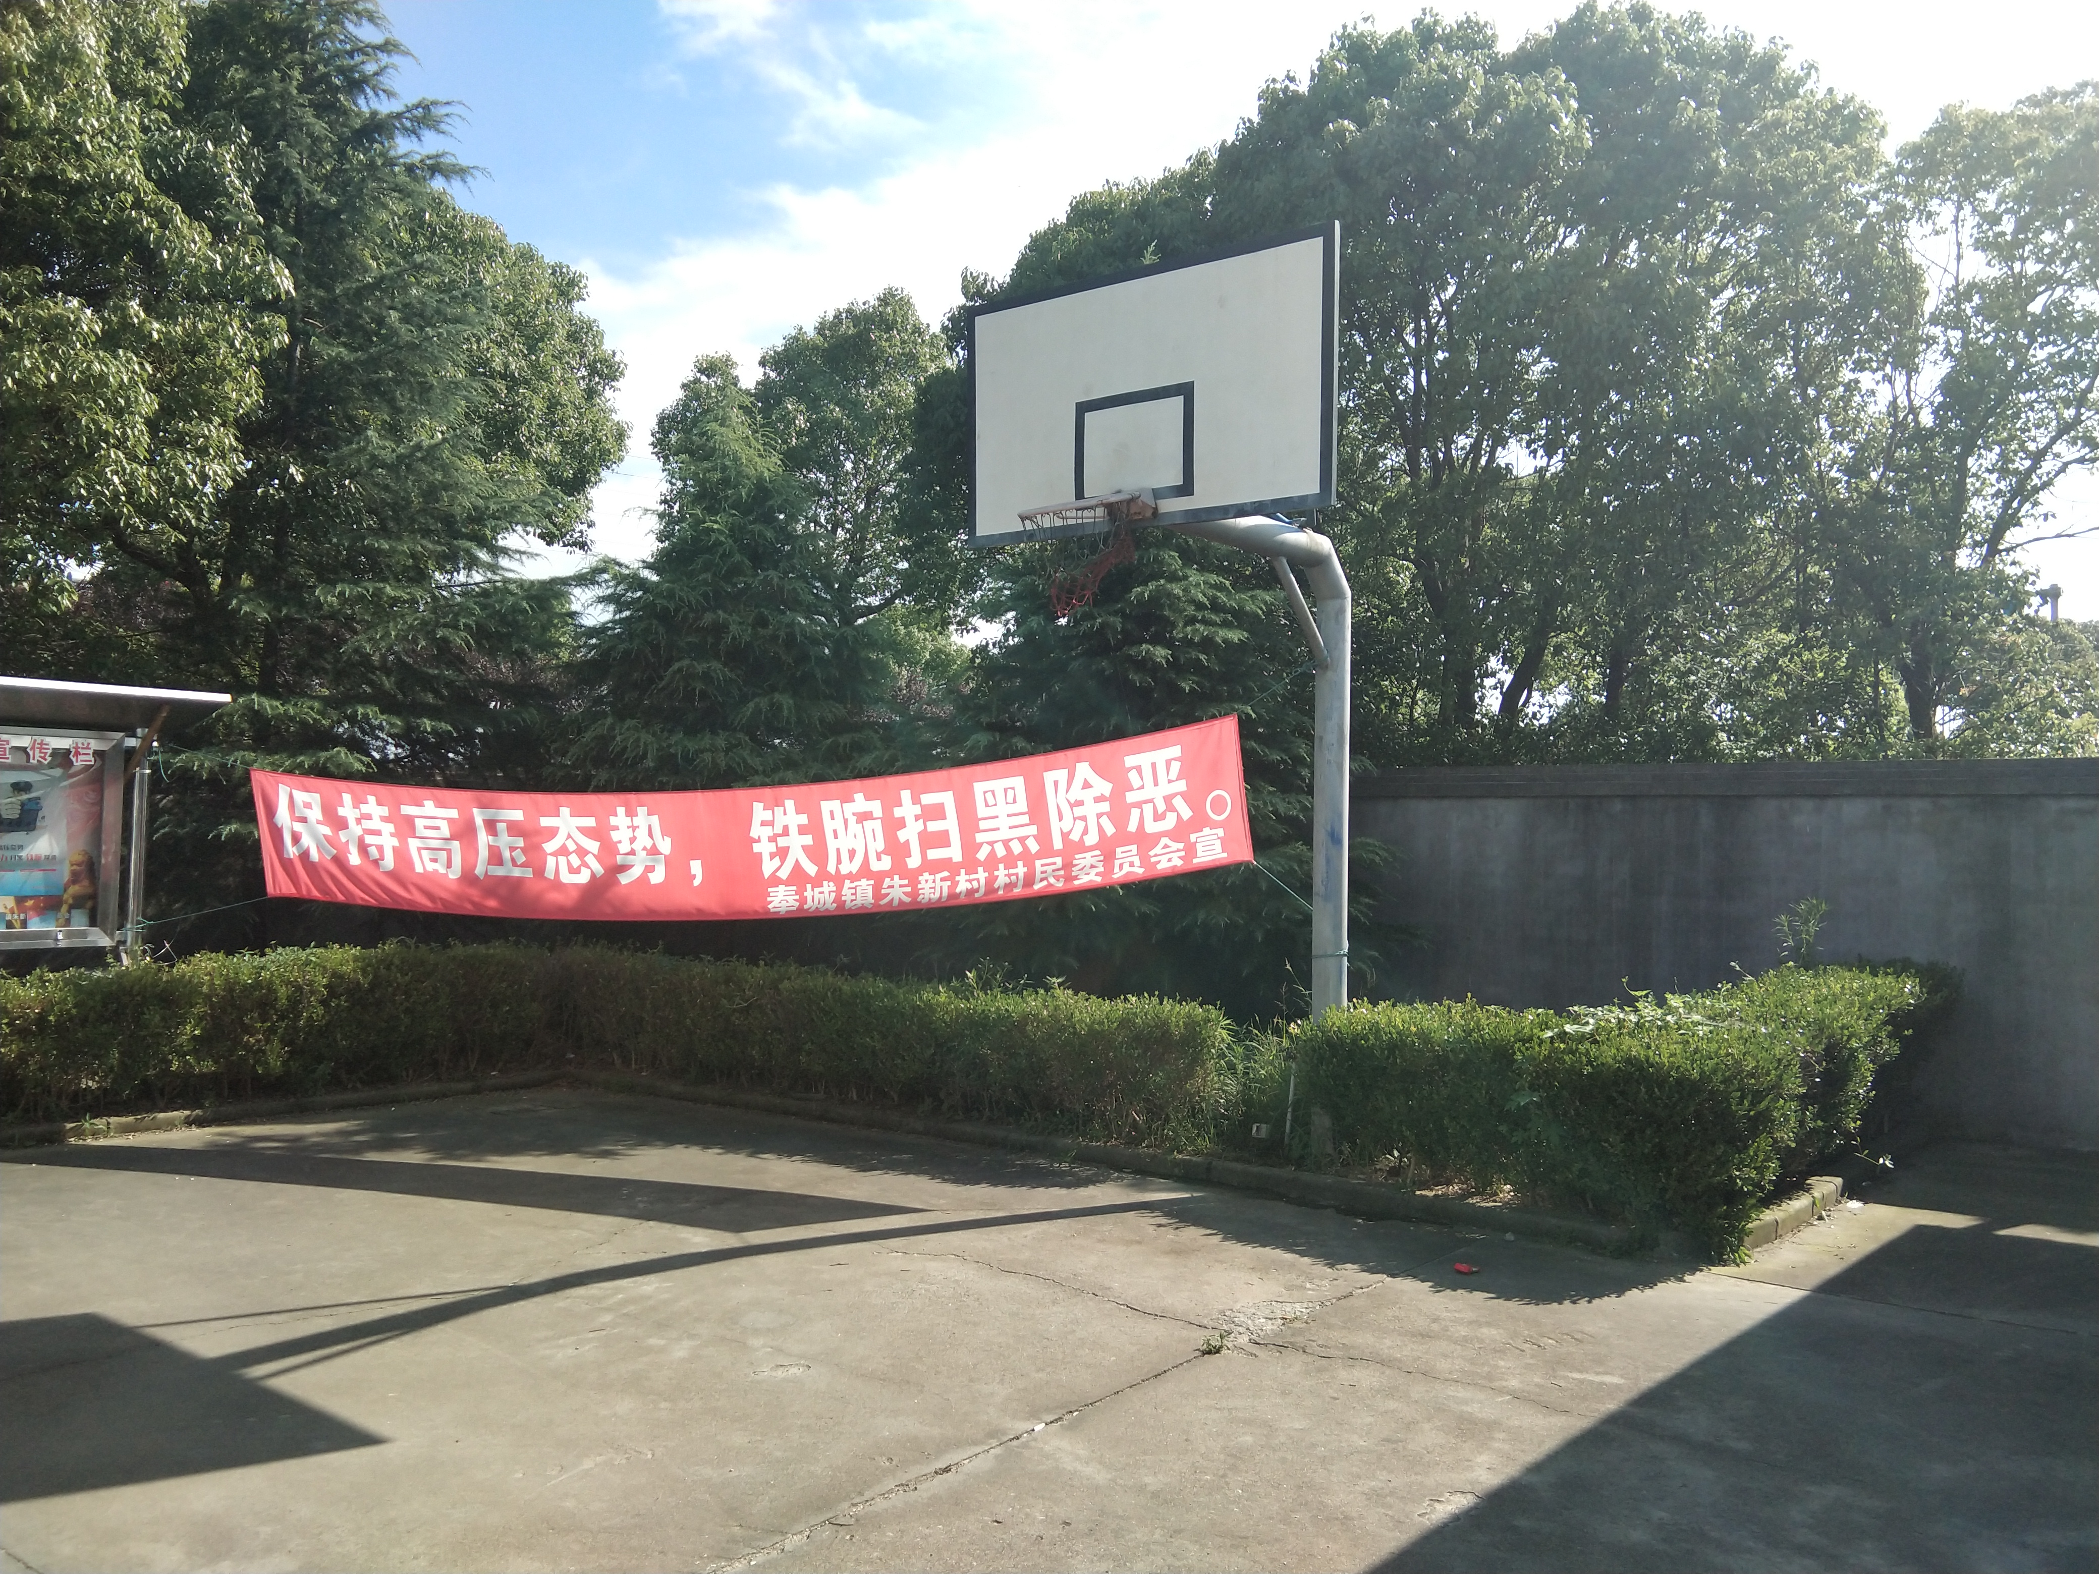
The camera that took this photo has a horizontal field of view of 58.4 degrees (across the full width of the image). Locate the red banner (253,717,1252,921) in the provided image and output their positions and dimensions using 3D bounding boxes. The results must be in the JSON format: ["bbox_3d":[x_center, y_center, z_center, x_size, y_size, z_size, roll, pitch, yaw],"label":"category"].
[{"bbox_3d":[-1.610,0.163,9.200,5.200,0.960,0.080,1,-2,13],"label":"red banner"}]

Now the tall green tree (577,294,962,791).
[{"bbox_3d":[-2.220,-1.050,14.900,3.100,5.800,3.000,1,-2,9],"label":"tall green tree"}]

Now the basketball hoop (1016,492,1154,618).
[{"bbox_3d":[0.145,-0.885,7.220,0.470,0.460,0.600,-1,-2,41],"label":"basketball hoop"}]

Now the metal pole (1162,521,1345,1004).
[{"bbox_3d":[0.856,0.295,8.040,0.160,2.920,1.450,-1,-2,41],"label":"metal pole"}]

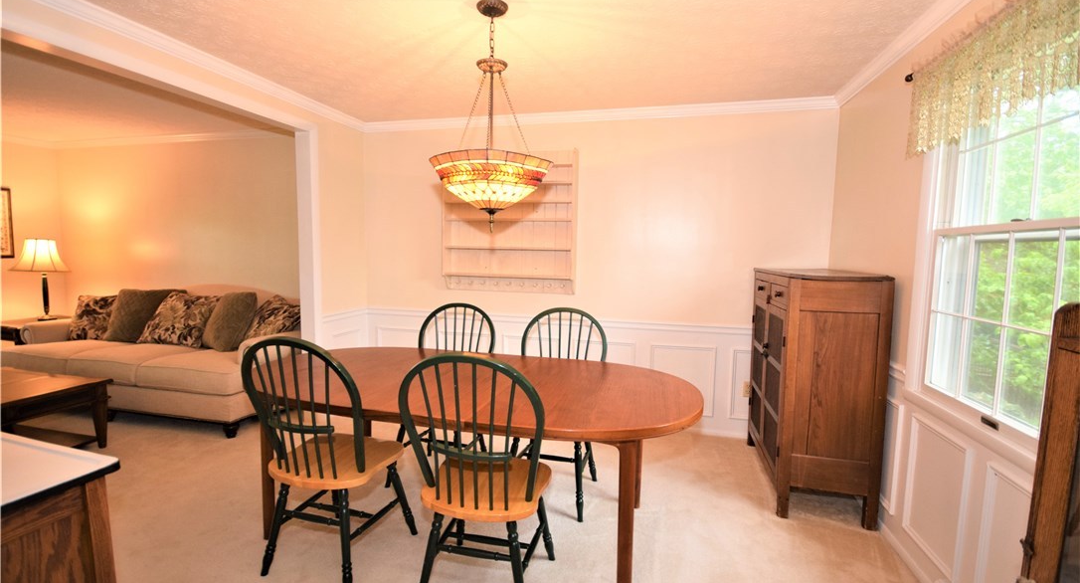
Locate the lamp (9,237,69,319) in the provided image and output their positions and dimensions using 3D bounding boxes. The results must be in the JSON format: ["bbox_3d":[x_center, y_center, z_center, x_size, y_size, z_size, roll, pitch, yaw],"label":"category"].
[{"bbox_3d":[-4.687,-0.114,4.268,0.405,0.765,0.405,3,5,15],"label":"lamp"}]

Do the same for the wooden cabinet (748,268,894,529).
[{"bbox_3d":[1.607,0.528,2.726,0.472,1.275,0.970,3,5,15],"label":"wooden cabinet"}]

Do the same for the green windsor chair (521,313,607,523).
[{"bbox_3d":[0.078,0.636,2.537,0.515,1.030,0.520,3,5,15],"label":"green windsor chair"}]

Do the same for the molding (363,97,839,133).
[{"bbox_3d":[0.239,-1.329,3.436,3.650,0.070,0.060,3,5,14],"label":"molding"}]

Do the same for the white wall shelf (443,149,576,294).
[{"bbox_3d":[-0.251,-0.556,3.594,1.100,1.120,0.110,3,6,16],"label":"white wall shelf"}]

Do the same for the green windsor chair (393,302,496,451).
[{"bbox_3d":[-0.583,0.605,2.716,0.520,1.030,0.520,3,5,15],"label":"green windsor chair"}]

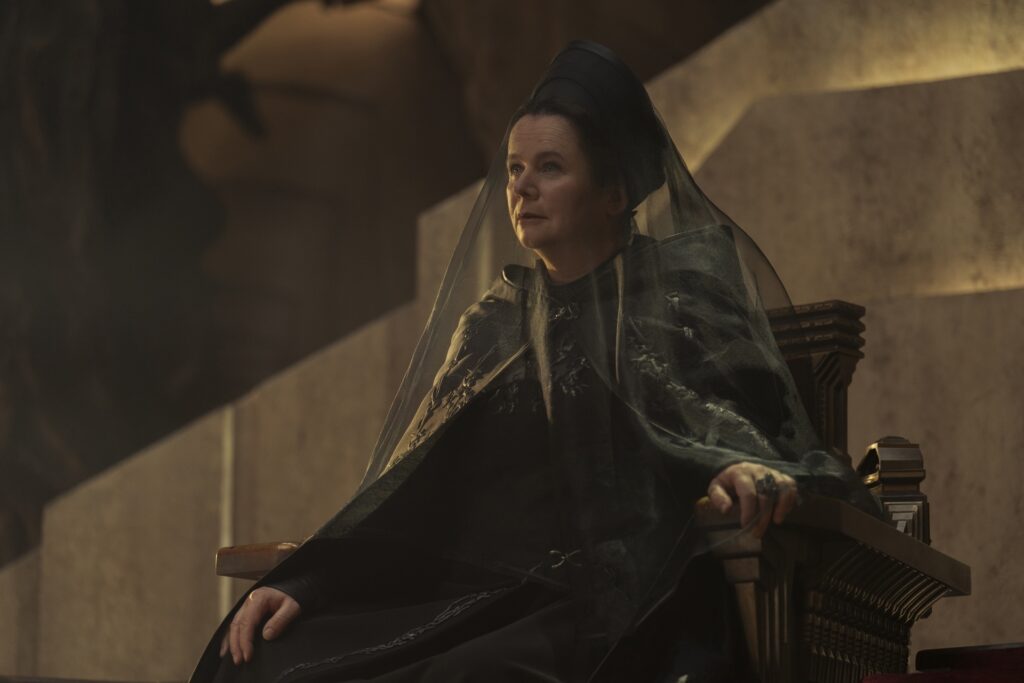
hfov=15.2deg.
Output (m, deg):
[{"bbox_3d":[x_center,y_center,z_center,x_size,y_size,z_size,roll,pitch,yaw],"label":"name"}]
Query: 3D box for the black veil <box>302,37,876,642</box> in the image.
[{"bbox_3d":[0.105,-0.005,5.200,0.700,0.860,0.580,-7,-16,26],"label":"black veil"}]

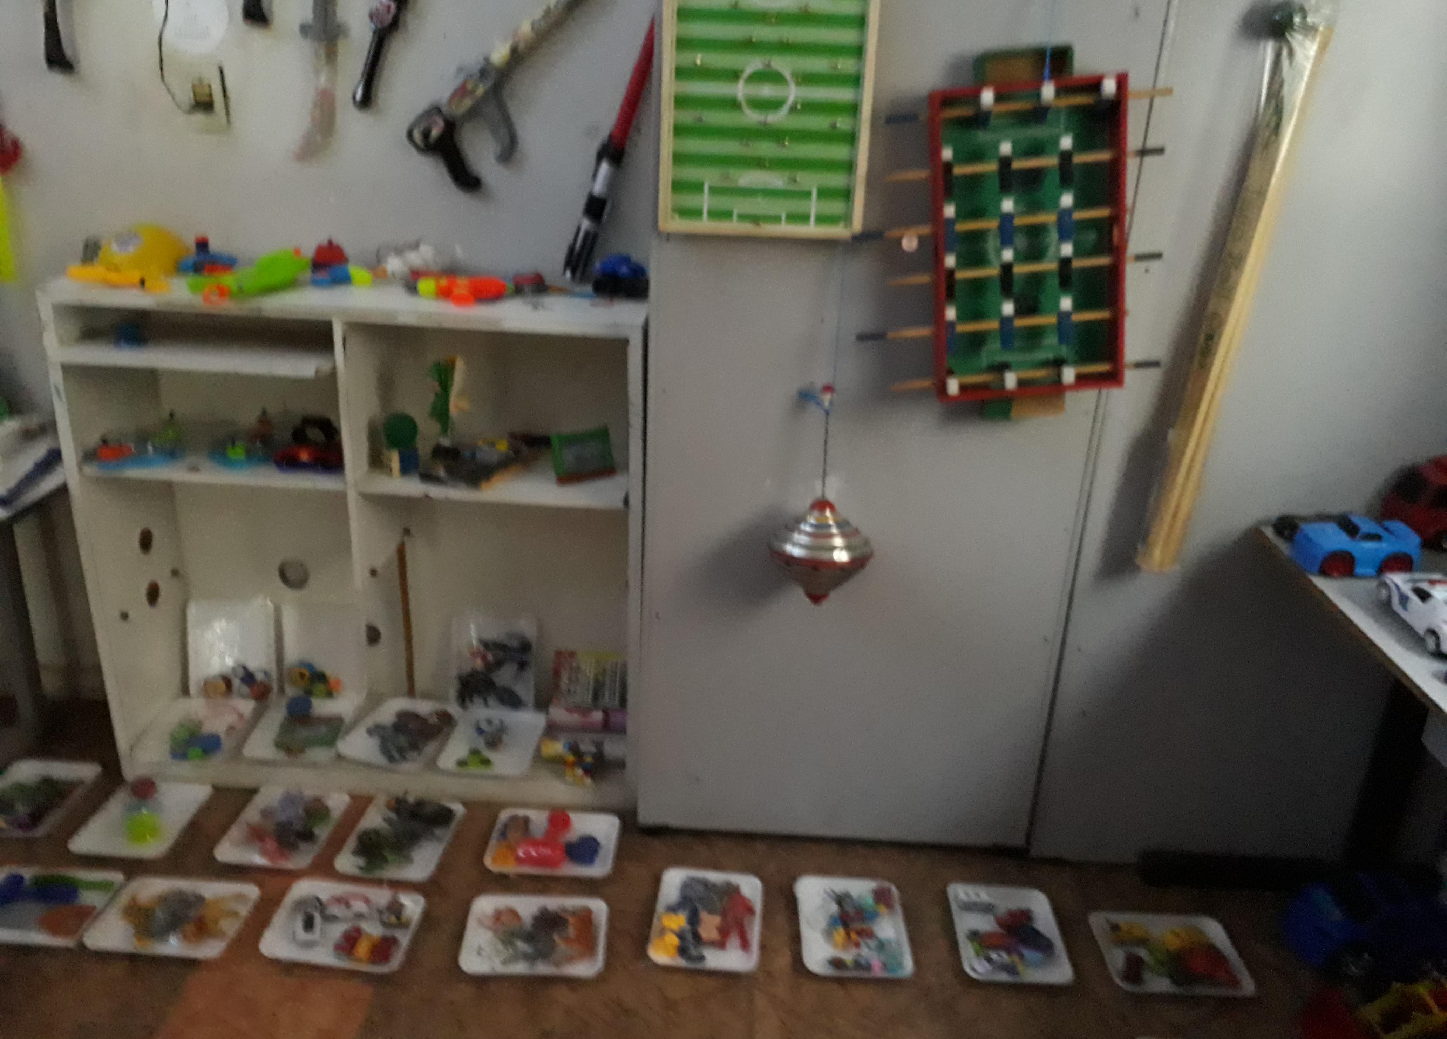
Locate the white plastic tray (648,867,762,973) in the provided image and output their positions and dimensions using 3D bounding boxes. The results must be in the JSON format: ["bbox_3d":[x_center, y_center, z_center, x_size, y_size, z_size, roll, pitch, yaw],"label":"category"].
[{"bbox_3d":[-0.027,0.709,2.000,0.183,0.025,0.236,4,23,3],"label":"white plastic tray"}]

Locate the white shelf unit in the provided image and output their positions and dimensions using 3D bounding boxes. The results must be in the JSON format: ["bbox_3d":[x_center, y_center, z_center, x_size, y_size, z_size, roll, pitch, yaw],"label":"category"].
[{"bbox_3d":[-0.669,0.048,2.234,1.034,1.002,0.300,4,23,1],"label":"white shelf unit"}]

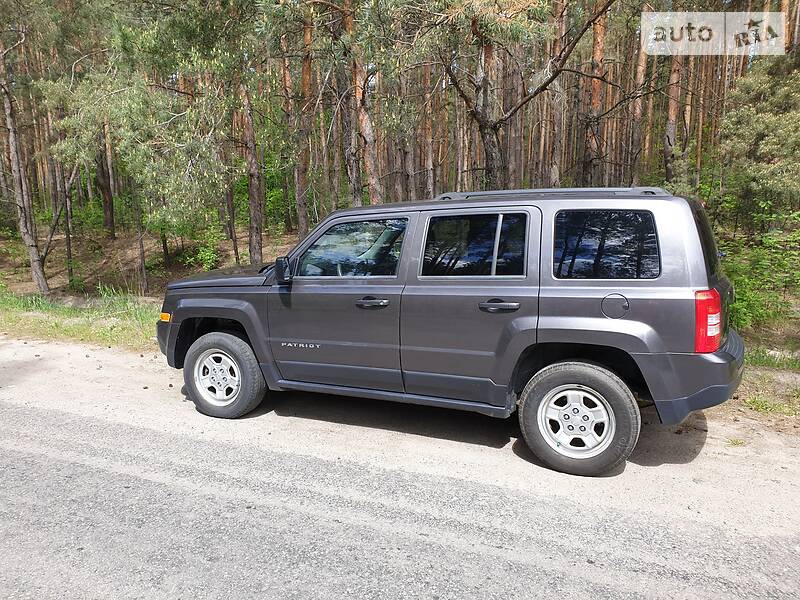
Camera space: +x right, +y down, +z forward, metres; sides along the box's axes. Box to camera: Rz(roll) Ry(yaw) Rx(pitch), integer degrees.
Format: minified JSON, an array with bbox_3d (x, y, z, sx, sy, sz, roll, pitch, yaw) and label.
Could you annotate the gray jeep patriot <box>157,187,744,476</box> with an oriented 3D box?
[{"bbox_3d":[0.167,0.020,4.685,4.400,1.660,1.820,3,11,24],"label":"gray jeep patriot"}]

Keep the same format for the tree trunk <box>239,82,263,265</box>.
[{"bbox_3d":[-2.850,-2.316,11.366,0.250,3.406,0.250,3,11,24],"label":"tree trunk"}]

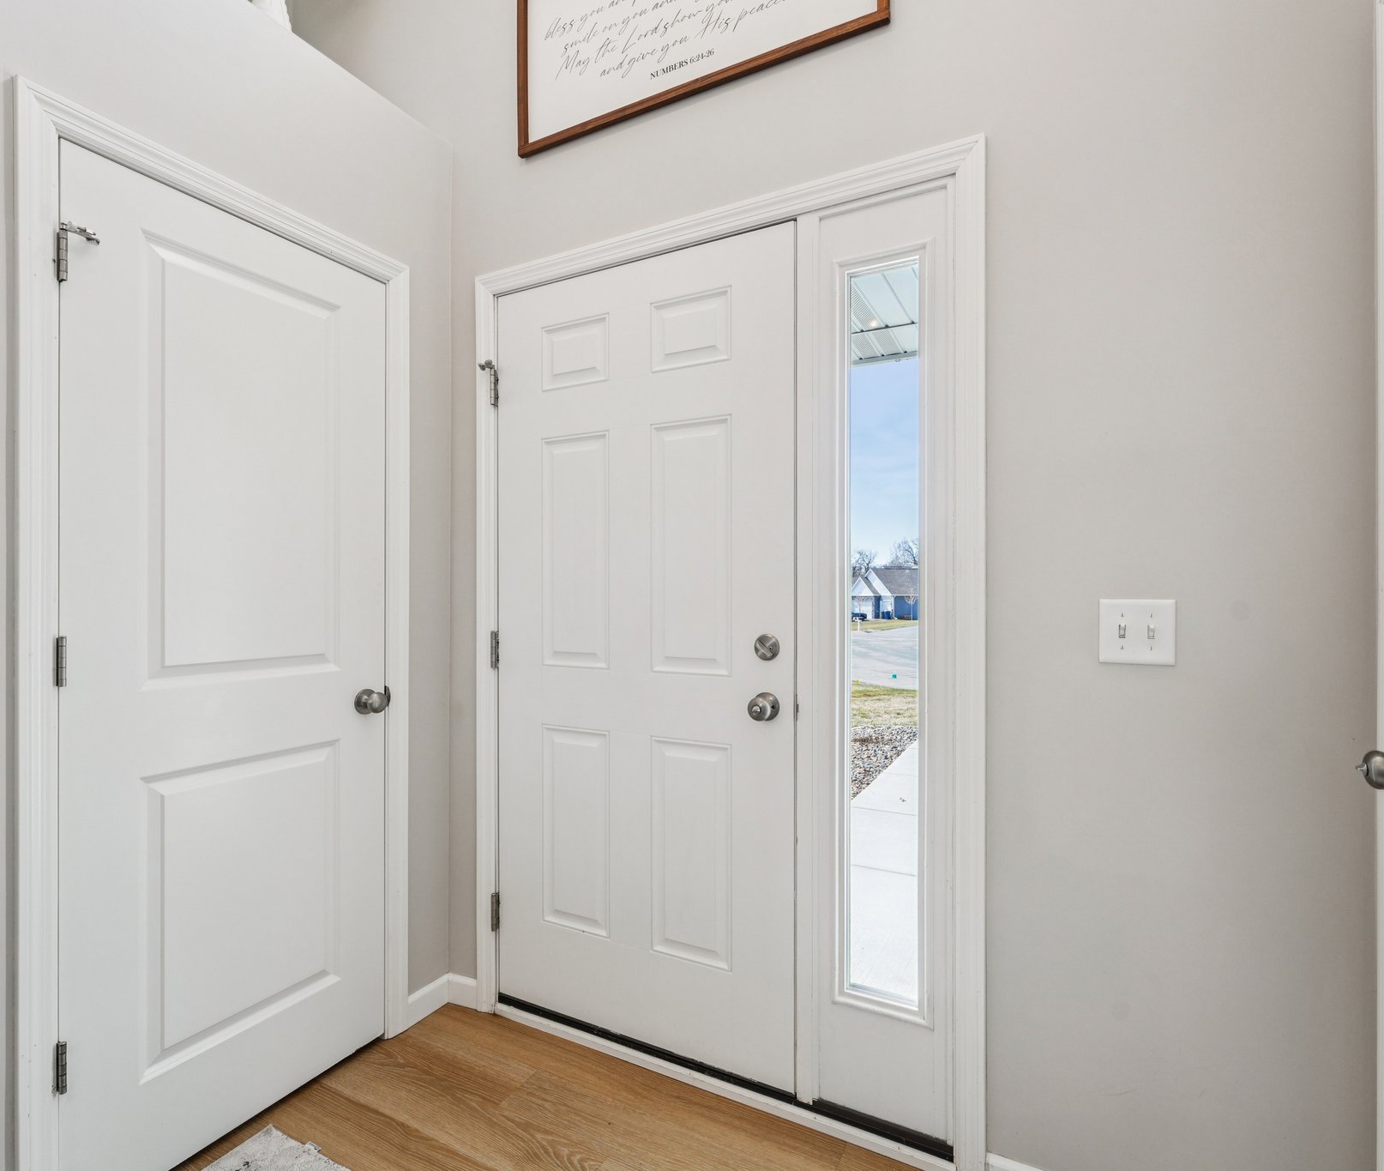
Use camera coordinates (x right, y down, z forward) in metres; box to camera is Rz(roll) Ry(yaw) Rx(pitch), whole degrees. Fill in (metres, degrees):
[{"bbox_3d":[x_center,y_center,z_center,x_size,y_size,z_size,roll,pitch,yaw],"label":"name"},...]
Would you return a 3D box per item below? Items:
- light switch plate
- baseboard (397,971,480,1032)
[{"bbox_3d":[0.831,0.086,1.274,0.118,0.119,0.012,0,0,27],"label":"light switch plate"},{"bbox_3d":[-0.722,1.214,1.980,0.126,0.088,0.158,0,0,27],"label":"baseboard"}]

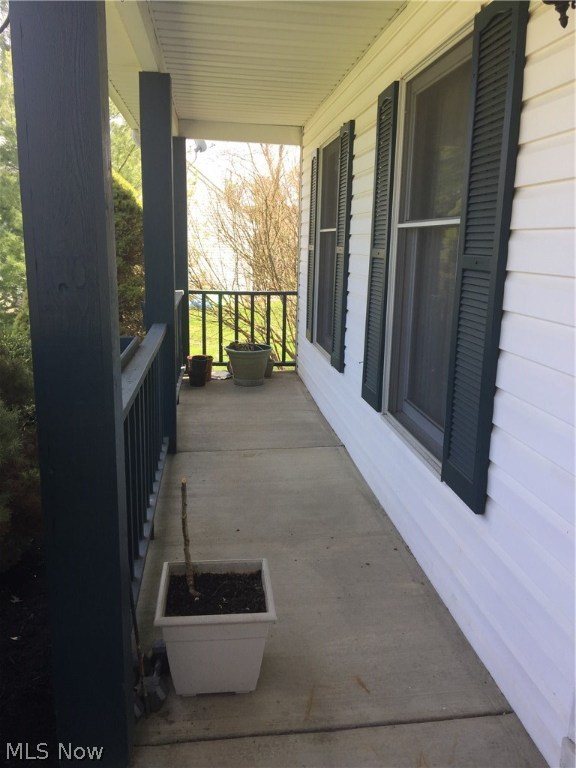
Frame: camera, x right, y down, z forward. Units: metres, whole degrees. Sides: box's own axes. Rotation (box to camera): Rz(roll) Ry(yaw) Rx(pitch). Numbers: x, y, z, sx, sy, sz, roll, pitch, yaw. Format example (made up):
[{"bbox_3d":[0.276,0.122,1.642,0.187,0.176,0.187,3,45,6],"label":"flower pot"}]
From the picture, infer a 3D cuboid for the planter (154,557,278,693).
[{"bbox_3d":[-0.235,0.796,2.095,0.352,0.301,0.352,0,12,-7],"label":"planter"}]

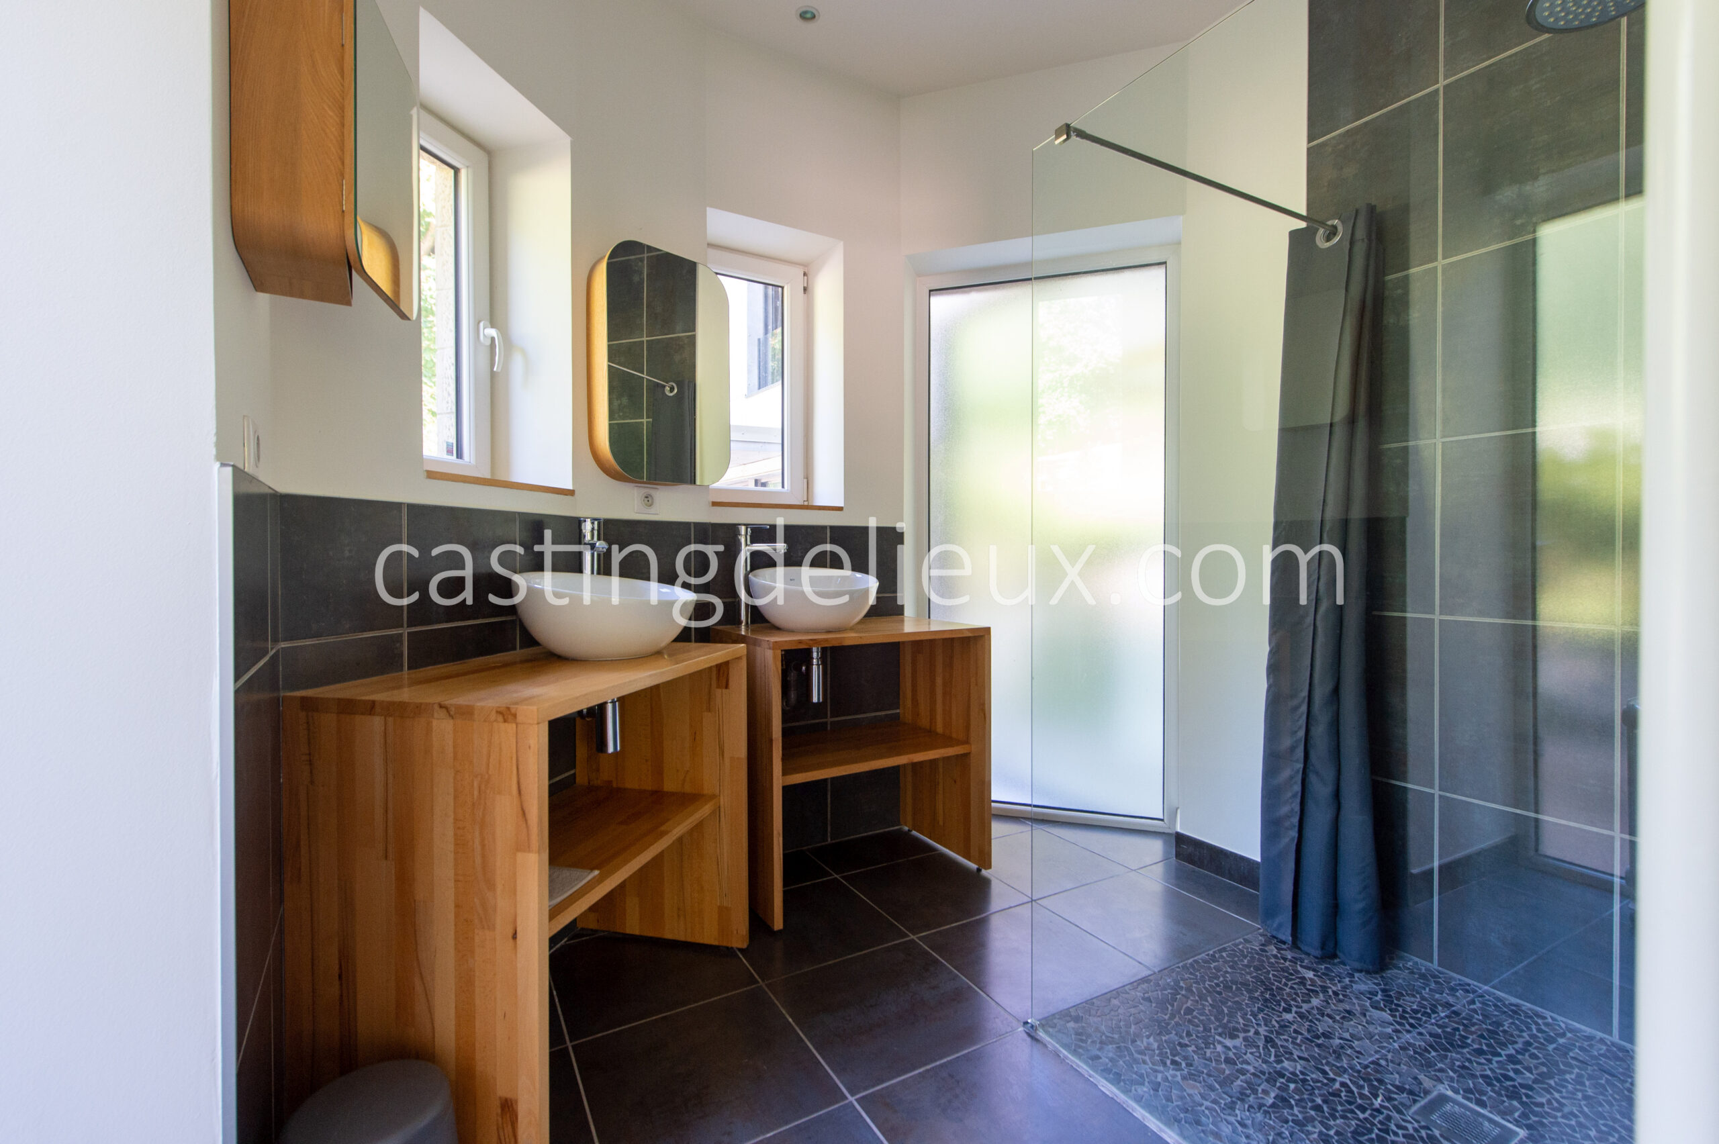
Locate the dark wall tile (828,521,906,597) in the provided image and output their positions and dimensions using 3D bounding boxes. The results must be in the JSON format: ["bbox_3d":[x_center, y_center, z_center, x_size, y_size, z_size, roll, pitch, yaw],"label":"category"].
[{"bbox_3d":[0.029,-0.041,2.909,0.332,0.265,0.012,-1,1,-30],"label":"dark wall tile"}]

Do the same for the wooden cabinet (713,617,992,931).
[{"bbox_3d":[-0.026,0.603,2.567,0.793,0.822,0.500,-1,1,-30],"label":"wooden cabinet"}]

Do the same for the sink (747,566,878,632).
[{"bbox_3d":[-0.141,0.091,2.477,0.410,0.197,0.410,0,1,0],"label":"sink"}]

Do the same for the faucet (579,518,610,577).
[{"bbox_3d":[-0.672,0.029,1.943,0.048,0.335,0.170,-1,1,-31],"label":"faucet"}]

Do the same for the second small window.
[{"bbox_3d":[-0.428,-0.739,2.932,0.510,0.935,0.070,-1,2,-31],"label":"second small window"}]

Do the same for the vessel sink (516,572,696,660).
[{"bbox_3d":[-0.582,0.102,1.769,0.410,0.197,0.410,0,1,13],"label":"vessel sink"}]

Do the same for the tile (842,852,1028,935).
[{"bbox_3d":[0.231,1.016,2.425,0.448,0.012,0.448,-1,2,-30],"label":"tile"}]

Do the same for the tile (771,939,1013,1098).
[{"bbox_3d":[0.067,1.034,1.810,0.448,0.012,0.448,-1,2,-30],"label":"tile"}]

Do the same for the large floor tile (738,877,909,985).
[{"bbox_3d":[-0.158,1.022,2.200,0.448,0.012,0.448,-1,2,-30],"label":"large floor tile"}]

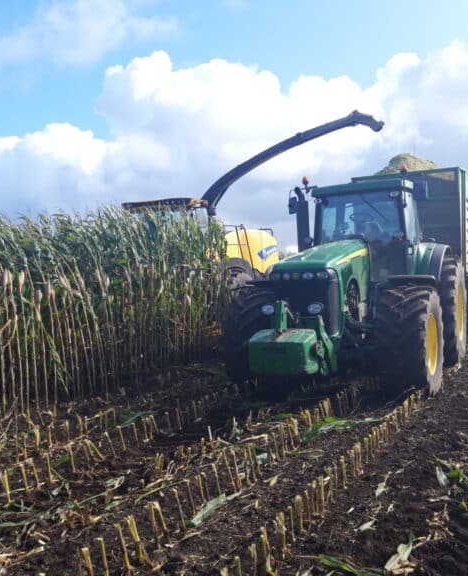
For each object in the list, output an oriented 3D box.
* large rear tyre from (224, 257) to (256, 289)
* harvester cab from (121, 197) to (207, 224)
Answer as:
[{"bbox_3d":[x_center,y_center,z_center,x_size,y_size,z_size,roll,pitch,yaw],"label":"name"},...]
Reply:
[{"bbox_3d":[-0.120,0.180,16.500,0.720,1.900,1.900,1,3,28],"label":"large rear tyre"},{"bbox_3d":[-1.770,-1.420,15.900,2.000,1.900,1.900,1,3,28],"label":"harvester cab"}]

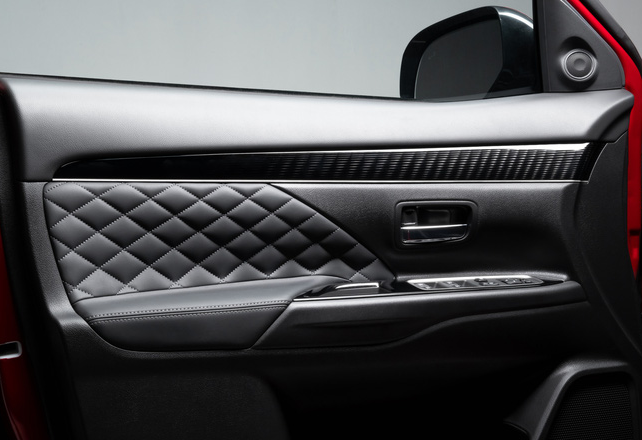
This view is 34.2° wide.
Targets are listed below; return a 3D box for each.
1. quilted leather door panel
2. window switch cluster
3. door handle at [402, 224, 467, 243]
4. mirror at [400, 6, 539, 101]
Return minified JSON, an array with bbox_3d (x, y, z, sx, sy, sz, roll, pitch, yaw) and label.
[{"bbox_3d":[-0.113,0.053,1.396,0.495,0.200,0.105,-1,10,-23],"label":"quilted leather door panel"},{"bbox_3d":[0.228,0.097,1.532,0.215,0.022,0.062,-2,10,-23],"label":"window switch cluster"},{"bbox_3d":[0.168,0.021,1.549,0.103,0.027,0.025,-1,10,-23],"label":"door handle"},{"bbox_3d":[0.262,-0.272,1.800,0.140,0.185,0.230,-10,14,-44],"label":"mirror"}]

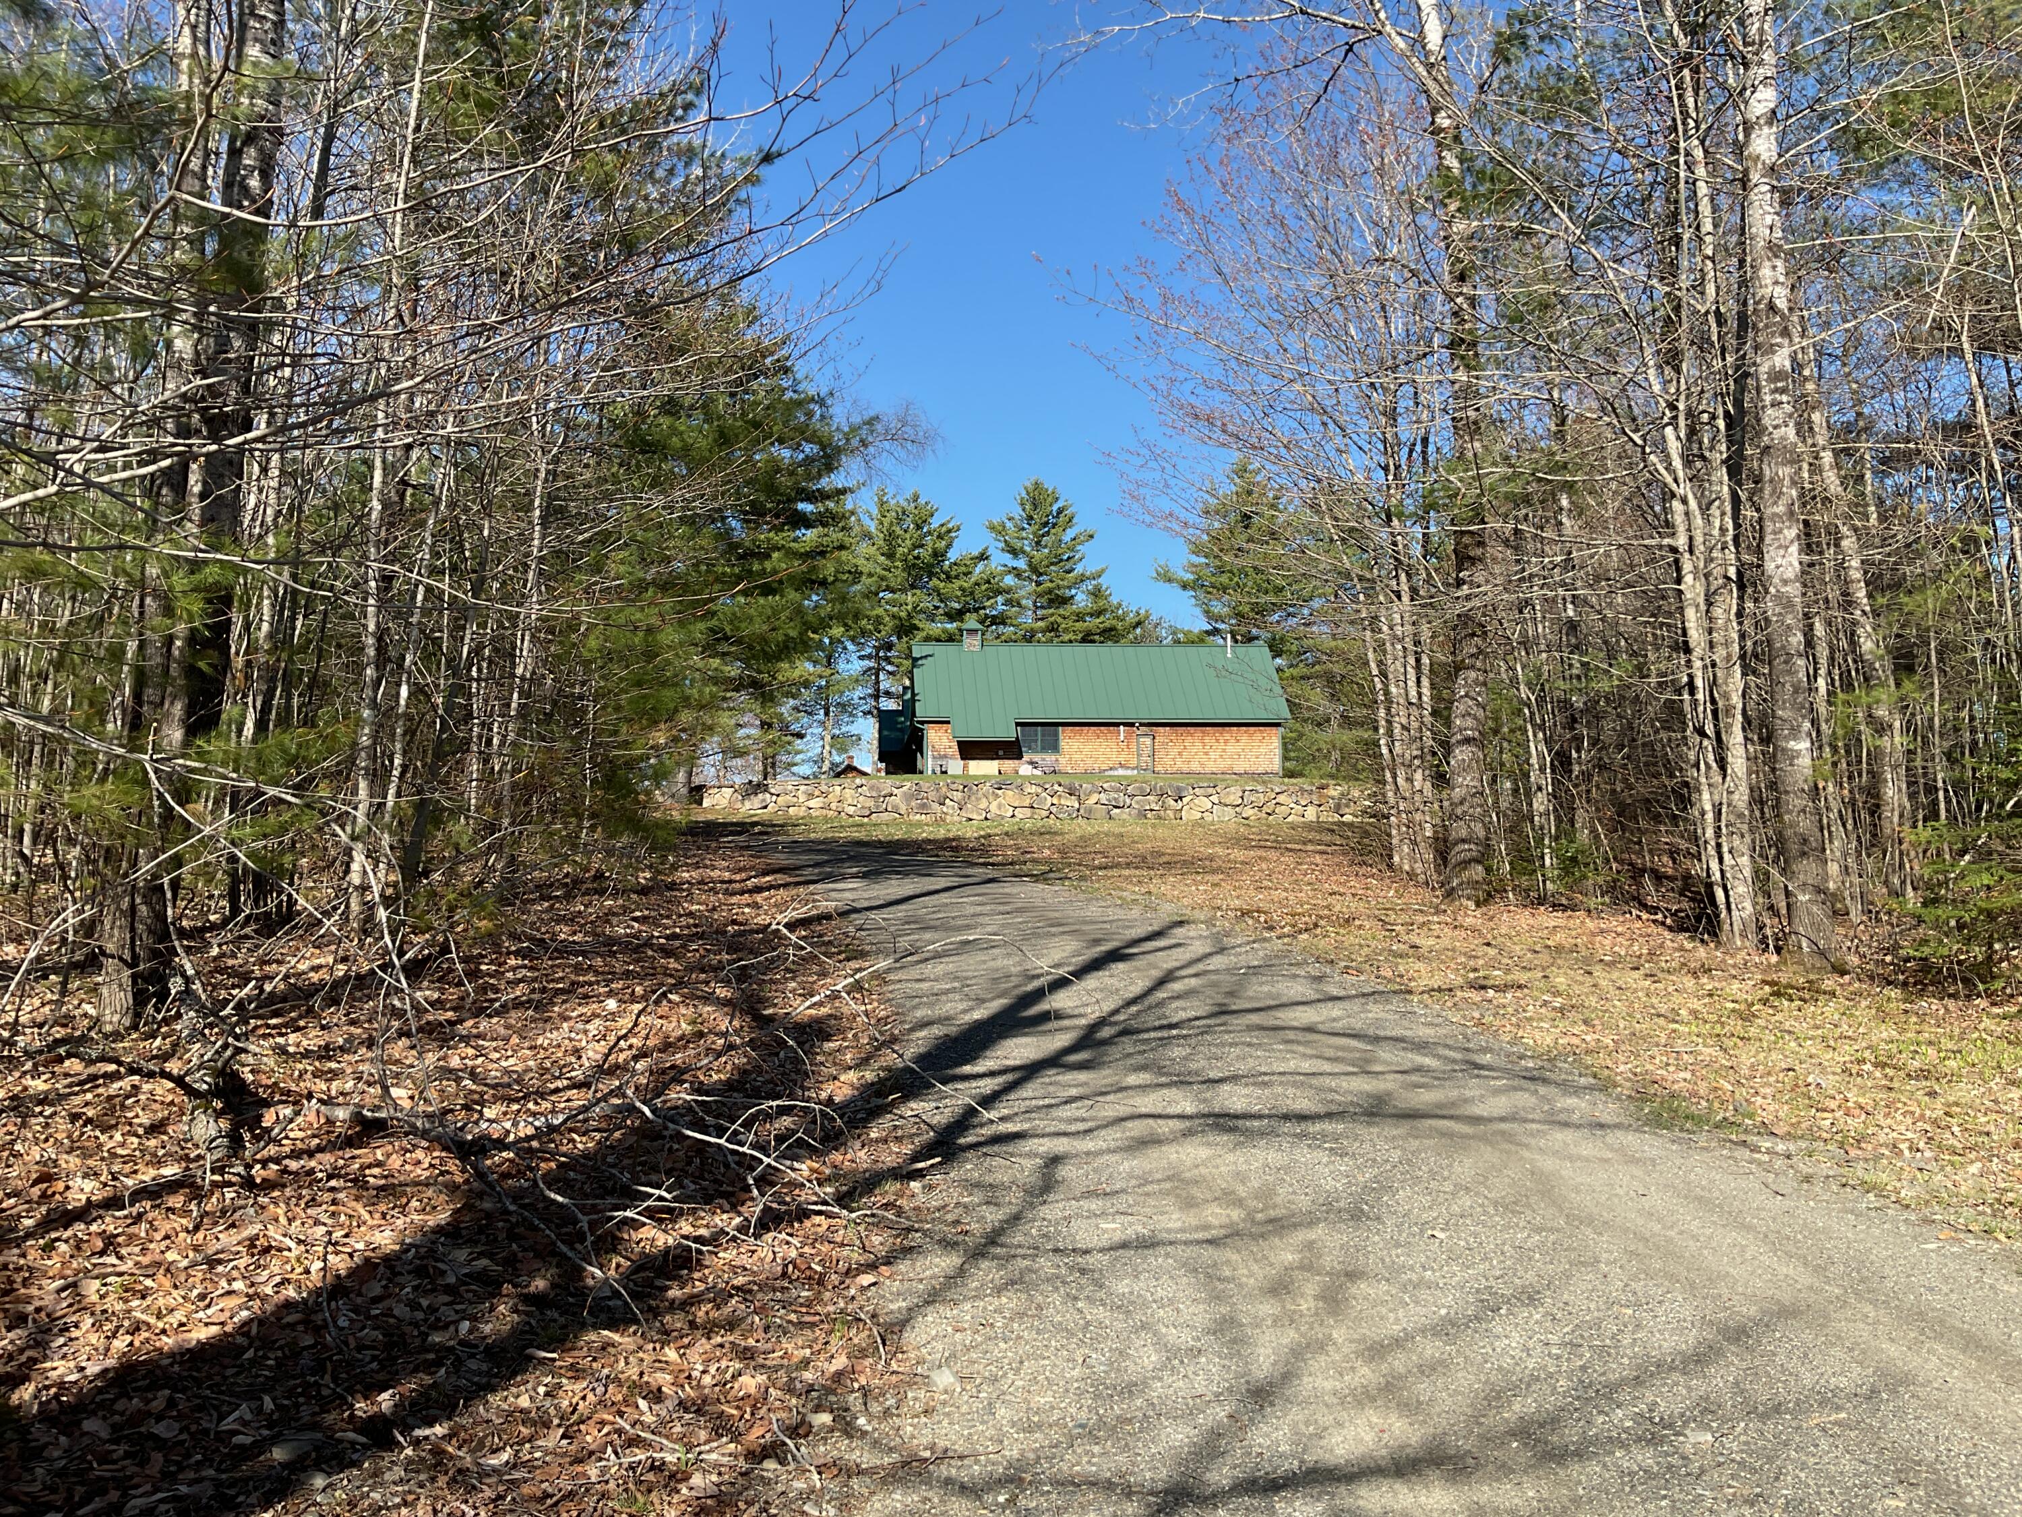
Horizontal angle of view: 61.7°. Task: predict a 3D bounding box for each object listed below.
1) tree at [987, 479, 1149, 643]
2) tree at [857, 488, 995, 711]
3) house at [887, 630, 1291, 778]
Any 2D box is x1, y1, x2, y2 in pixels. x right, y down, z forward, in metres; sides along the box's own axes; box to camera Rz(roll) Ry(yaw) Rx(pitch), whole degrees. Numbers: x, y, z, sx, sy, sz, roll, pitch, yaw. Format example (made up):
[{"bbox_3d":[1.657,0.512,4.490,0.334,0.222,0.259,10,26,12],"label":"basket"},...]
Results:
[{"bbox_3d":[2.500,-6.600,92.000,8.200,17.000,8.200,0,-2,0],"label":"tree"},{"bbox_3d":[-4.600,-6.200,88.000,7.200,15.600,7.200,0,-2,0],"label":"tree"},{"bbox_3d":[3.050,-2.300,73.300,16.600,6.500,8.000,0,-3,-5],"label":"house"}]

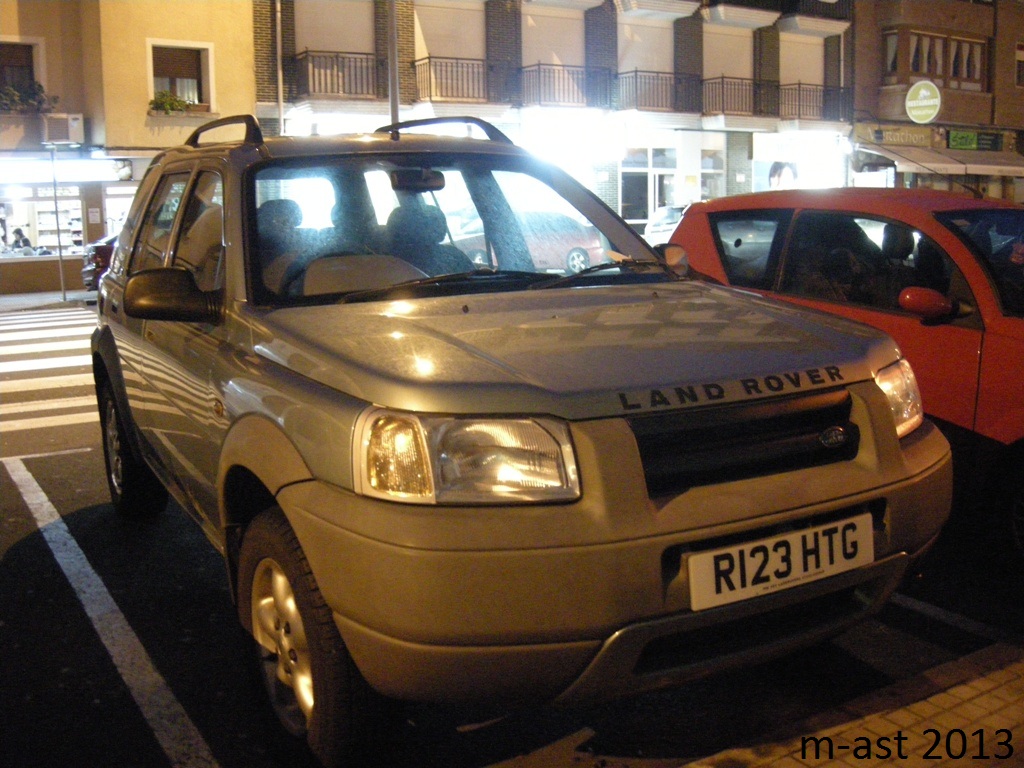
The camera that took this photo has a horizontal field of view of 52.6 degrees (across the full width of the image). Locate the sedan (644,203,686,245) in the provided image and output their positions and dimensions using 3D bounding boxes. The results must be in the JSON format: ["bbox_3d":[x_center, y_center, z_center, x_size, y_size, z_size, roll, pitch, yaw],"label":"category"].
[{"bbox_3d":[4.750,-3.503,24.100,4.300,1.440,1.750,-7,11,-29],"label":"sedan"}]

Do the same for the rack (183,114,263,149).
[{"bbox_3d":[-1.093,-0.922,3.883,0.060,0.120,1.130,-7,11,-29],"label":"rack"}]

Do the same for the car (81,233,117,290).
[{"bbox_3d":[-5.426,-2.377,18.521,4.200,1.440,1.700,-7,11,-29],"label":"car"}]

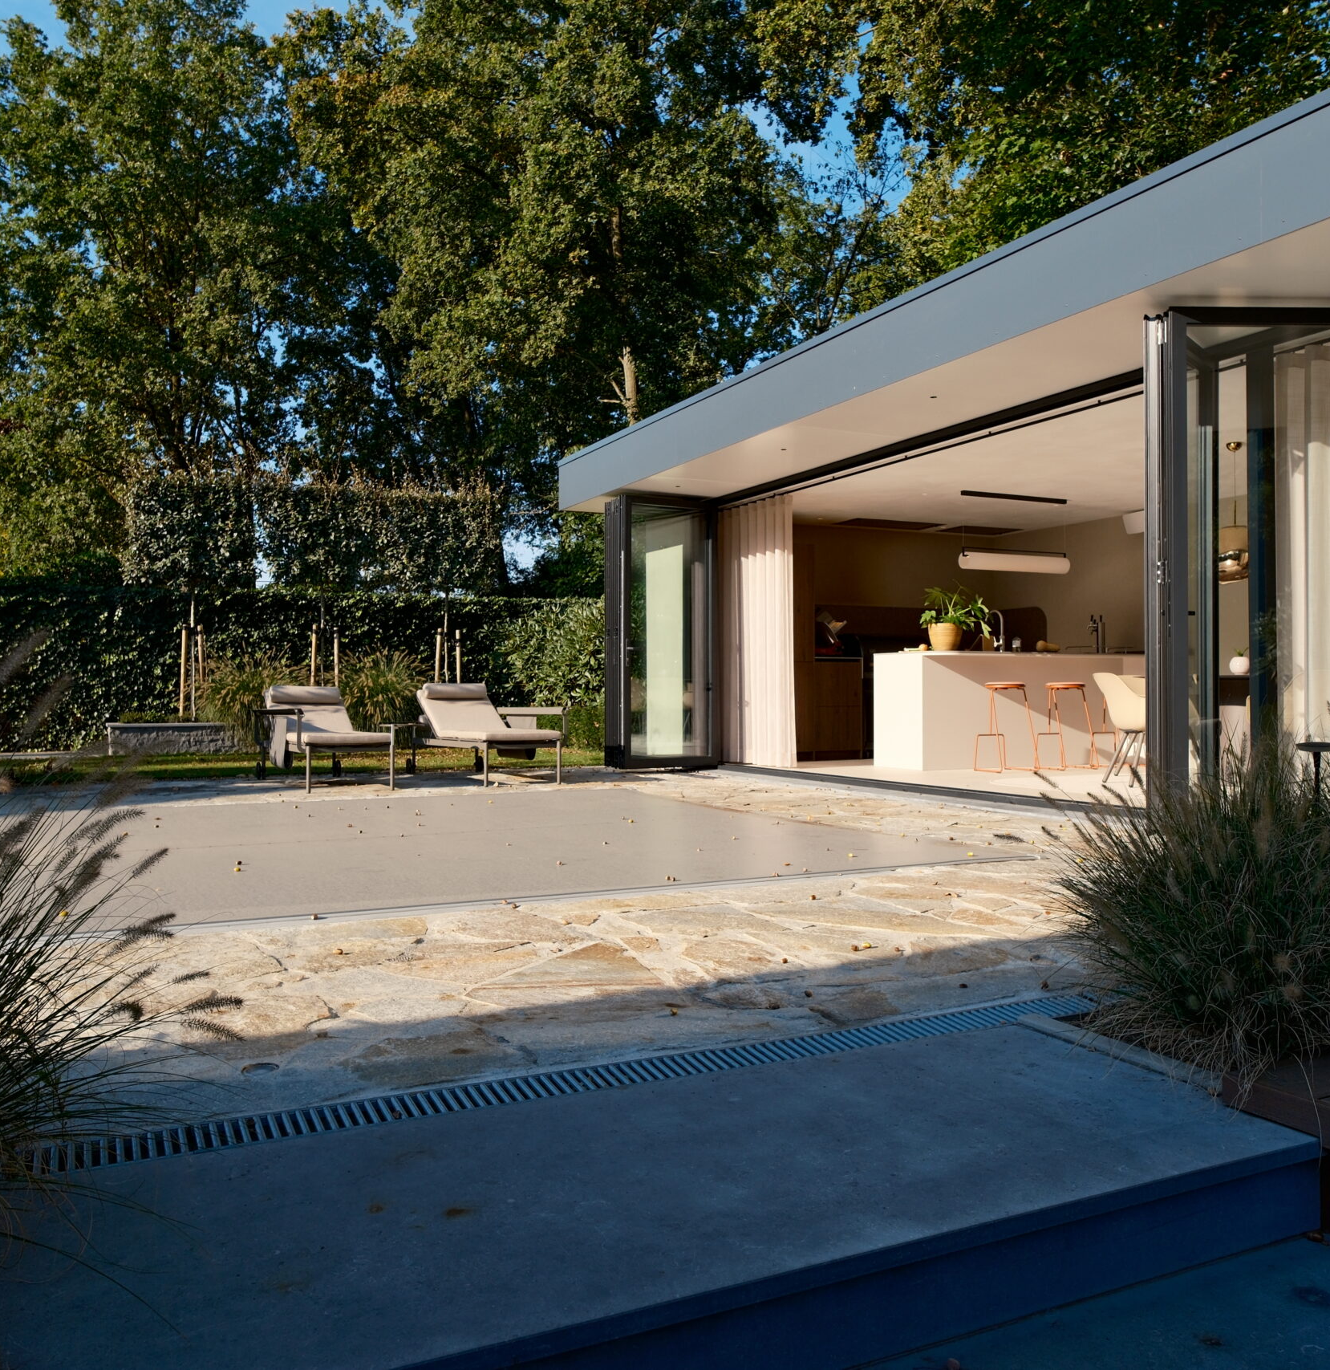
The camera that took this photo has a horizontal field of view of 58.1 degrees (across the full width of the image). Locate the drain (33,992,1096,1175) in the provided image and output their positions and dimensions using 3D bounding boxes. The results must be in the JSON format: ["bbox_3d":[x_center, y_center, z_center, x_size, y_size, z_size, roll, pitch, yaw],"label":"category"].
[{"bbox_3d":[-0.003,0.770,2.338,2.278,0.050,0.135,0,0,-26],"label":"drain"}]

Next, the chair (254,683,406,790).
[{"bbox_3d":[-2.675,0.389,9.336,0.731,0.774,1.952,0,0,-29],"label":"chair"}]

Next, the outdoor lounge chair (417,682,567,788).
[{"bbox_3d":[-1.502,0.383,9.910,0.717,0.788,1.952,0,0,-29],"label":"outdoor lounge chair"}]

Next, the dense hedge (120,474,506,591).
[{"bbox_3d":[-4.346,-1.883,15.204,4.646,1.380,0.550,0,0,-19],"label":"dense hedge"}]

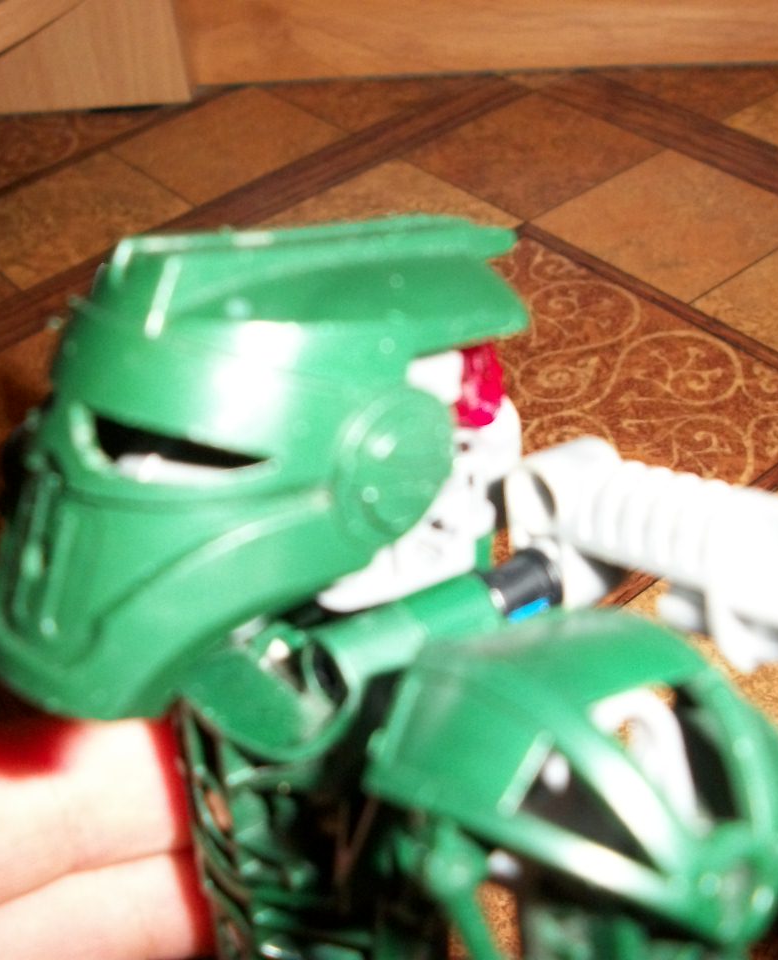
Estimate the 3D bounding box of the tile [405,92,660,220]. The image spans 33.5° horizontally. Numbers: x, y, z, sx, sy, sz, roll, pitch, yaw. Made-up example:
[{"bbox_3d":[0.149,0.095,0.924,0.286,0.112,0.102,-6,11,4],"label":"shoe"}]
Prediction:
[{"bbox_3d":[0.086,-0.193,0.776,0.118,0.009,0.118,-31,46,-24],"label":"tile"}]

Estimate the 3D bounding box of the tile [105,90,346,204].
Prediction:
[{"bbox_3d":[-0.104,-0.213,0.834,0.118,0.009,0.118,-31,46,-24],"label":"tile"}]

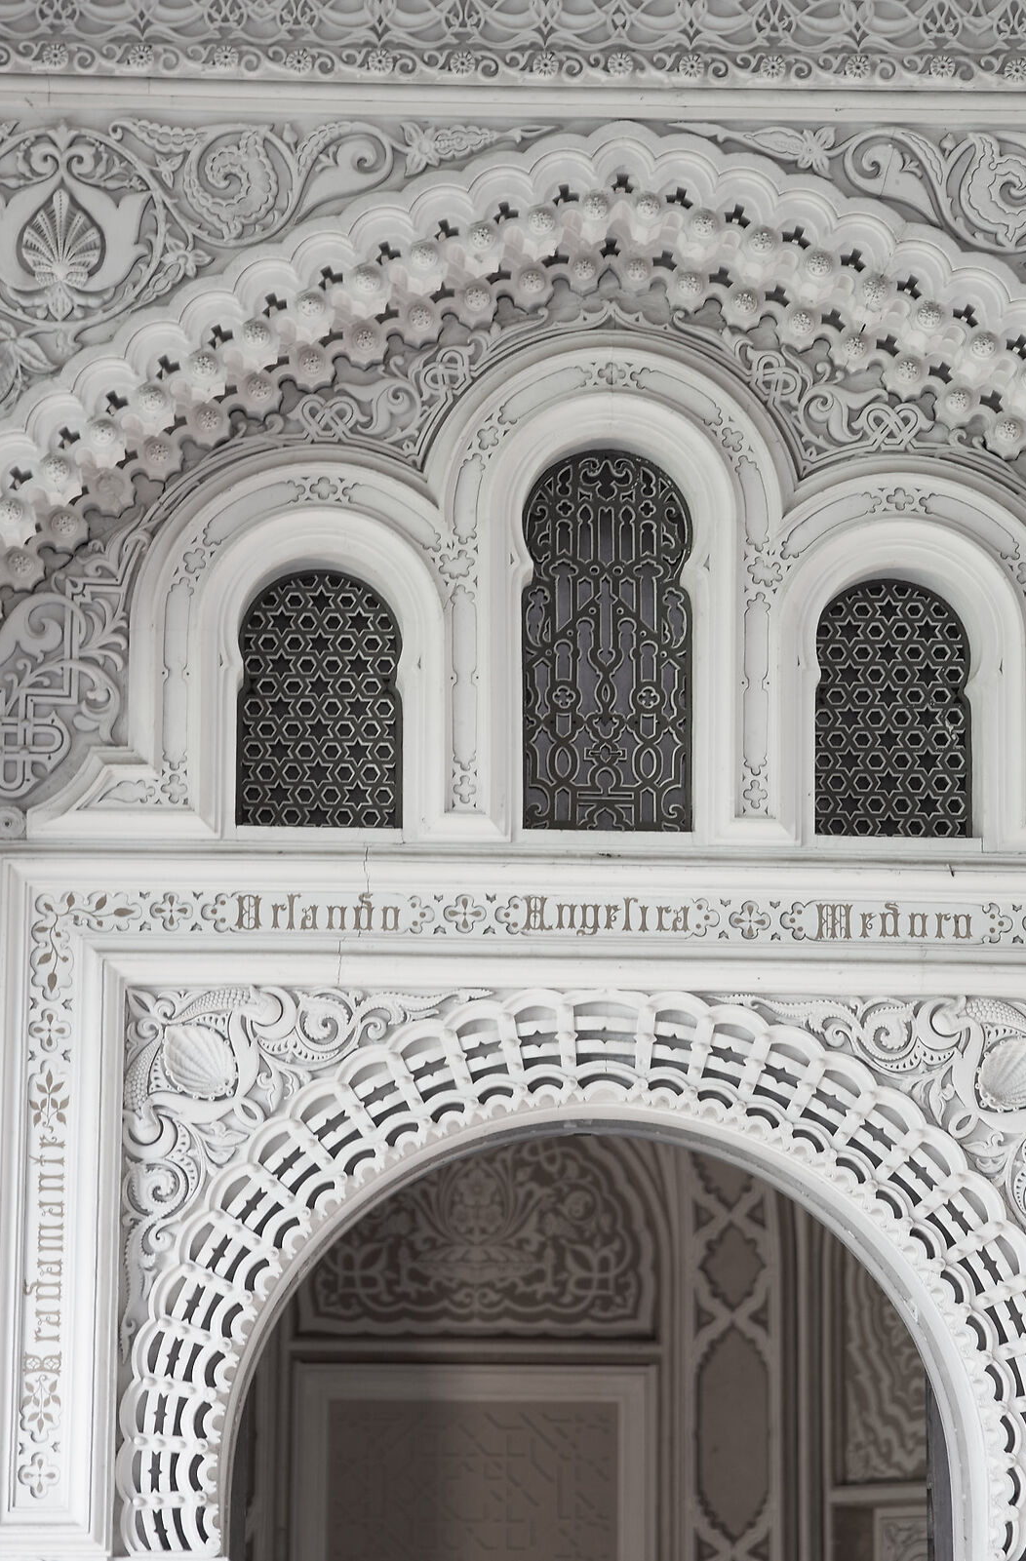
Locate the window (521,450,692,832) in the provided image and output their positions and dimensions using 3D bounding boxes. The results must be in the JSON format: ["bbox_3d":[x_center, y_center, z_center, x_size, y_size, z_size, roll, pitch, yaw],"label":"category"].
[{"bbox_3d":[0.186,-0.271,11.425,0.333,0.750,0.045,1,-10,-3],"label":"window"}]

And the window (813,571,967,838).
[{"bbox_3d":[0.686,-0.133,10.639,0.302,0.476,0.040,1,-9,-2],"label":"window"}]

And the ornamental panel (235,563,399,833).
[{"bbox_3d":[-0.376,-0.158,11.380,0.320,0.505,0.045,1,-10,-3],"label":"ornamental panel"}]

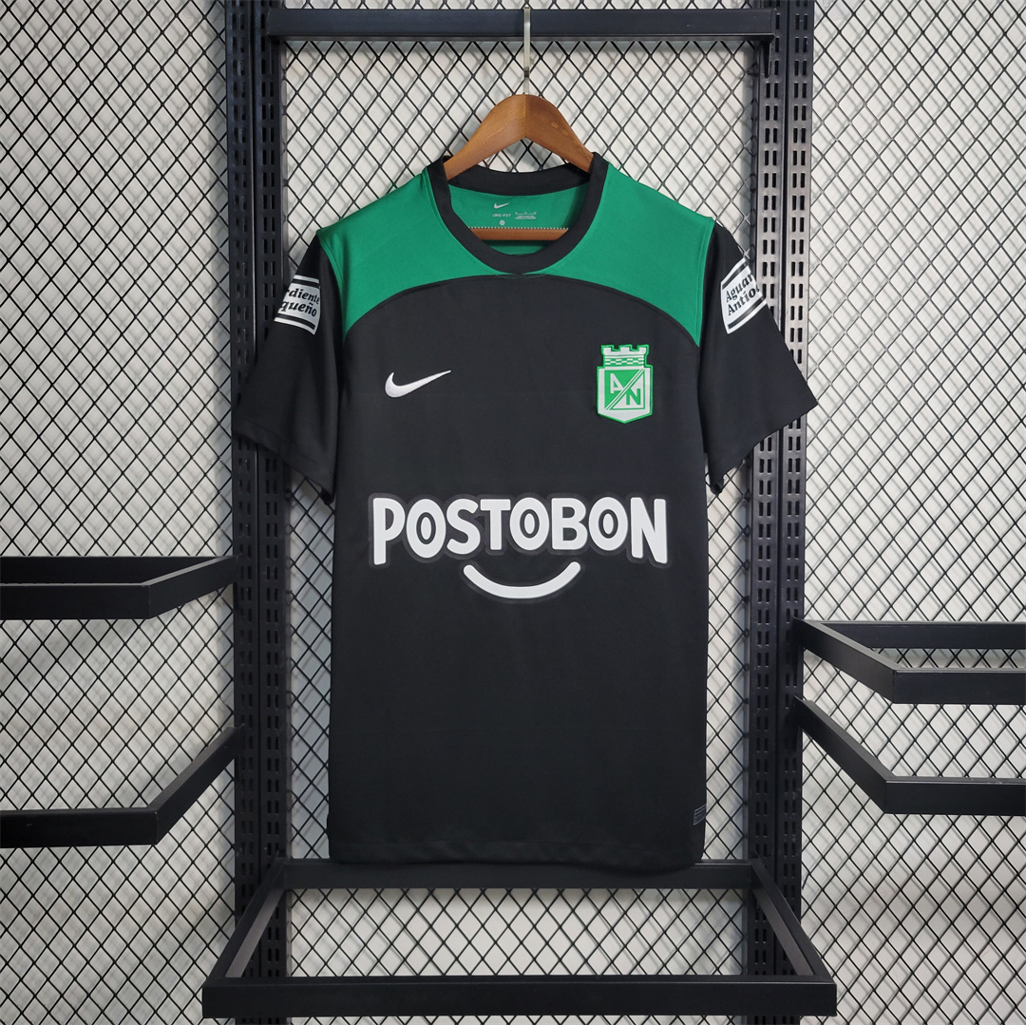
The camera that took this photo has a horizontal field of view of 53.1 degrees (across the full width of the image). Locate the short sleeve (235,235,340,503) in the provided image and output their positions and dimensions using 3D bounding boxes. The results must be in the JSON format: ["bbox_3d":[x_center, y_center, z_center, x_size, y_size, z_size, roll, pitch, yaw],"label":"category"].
[{"bbox_3d":[-0.242,-0.154,1.100,0.116,0.285,0.075,0,2,1],"label":"short sleeve"}]

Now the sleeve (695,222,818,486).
[{"bbox_3d":[0.262,-0.165,1.100,0.128,0.288,0.075,0,2,1],"label":"sleeve"}]

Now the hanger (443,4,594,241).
[{"bbox_3d":[0.007,-0.416,1.100,0.420,0.250,0.050,0,2,1],"label":"hanger"}]

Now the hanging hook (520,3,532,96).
[{"bbox_3d":[0.015,-0.500,1.110,0.010,0.097,0.045,0,2,1],"label":"hanging hook"}]

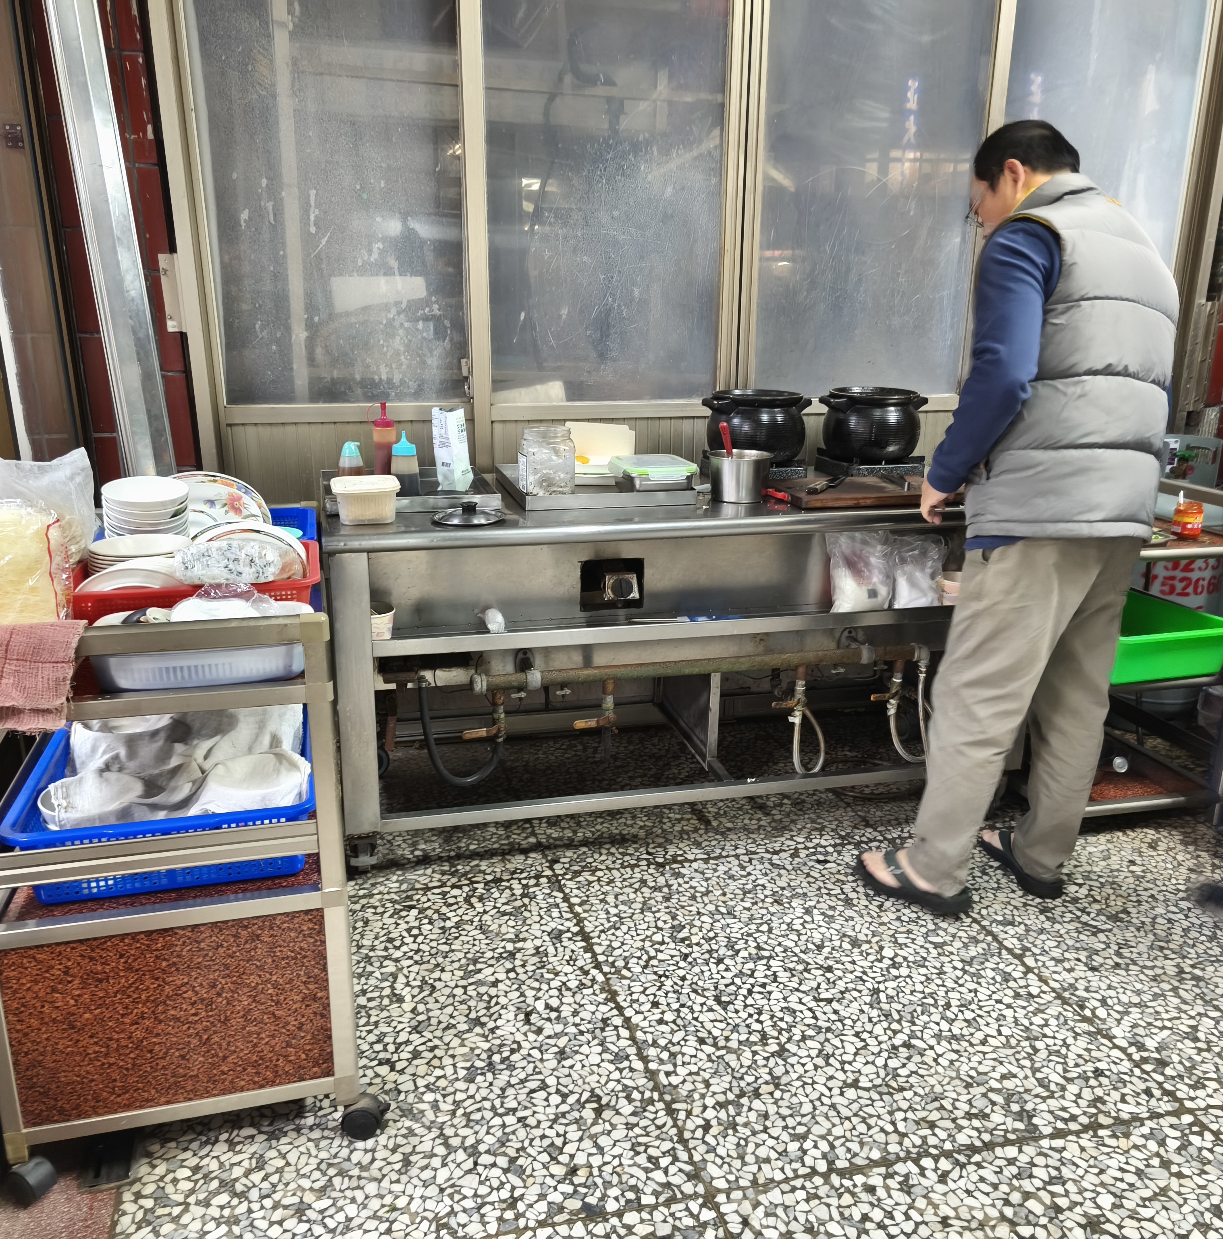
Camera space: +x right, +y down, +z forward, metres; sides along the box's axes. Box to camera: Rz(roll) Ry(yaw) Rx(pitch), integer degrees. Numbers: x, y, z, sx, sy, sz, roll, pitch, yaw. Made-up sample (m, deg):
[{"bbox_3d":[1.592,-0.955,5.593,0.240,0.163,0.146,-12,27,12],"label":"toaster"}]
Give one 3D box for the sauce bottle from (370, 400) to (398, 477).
[{"bbox_3d":[-0.550,-0.417,2.668,0.059,0.214,0.059,-4,18,-14],"label":"sauce bottle"}]

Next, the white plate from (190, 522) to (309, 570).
[{"bbox_3d":[-0.599,-0.070,1.775,0.210,0.027,0.210,-6,56,-18],"label":"white plate"}]

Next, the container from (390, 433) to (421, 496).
[{"bbox_3d":[-0.488,-0.362,2.596,0.066,0.160,0.066,-4,18,-12],"label":"container"}]

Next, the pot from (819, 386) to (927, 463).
[{"bbox_3d":[0.710,-0.531,2.983,0.325,0.168,0.280,-7,19,-21],"label":"pot"}]

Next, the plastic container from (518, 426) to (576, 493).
[{"bbox_3d":[-0.152,-0.381,2.615,0.132,0.147,0.132,-4,18,-14],"label":"plastic container"}]

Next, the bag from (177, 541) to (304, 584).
[{"bbox_3d":[-0.574,-0.088,1.679,0.185,0.070,0.100,-4,18,-14],"label":"bag"}]

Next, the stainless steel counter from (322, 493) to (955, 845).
[{"bbox_3d":[0.169,0.059,2.903,1.737,0.815,0.672,-4,18,-12],"label":"stainless steel counter"}]

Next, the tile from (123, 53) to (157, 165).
[{"bbox_3d":[-1.103,-1.192,2.569,0.047,0.232,0.015,-3,18,-11],"label":"tile"}]

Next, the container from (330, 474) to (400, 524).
[{"bbox_3d":[-0.546,-0.267,2.439,0.148,0.085,0.150,-4,18,-12],"label":"container"}]

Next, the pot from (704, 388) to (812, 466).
[{"bbox_3d":[0.397,-0.524,3.006,0.315,0.188,0.272,-4,18,-14],"label":"pot"}]

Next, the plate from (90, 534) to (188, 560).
[{"bbox_3d":[-0.734,-0.114,1.714,0.165,0.022,0.165,-4,18,-14],"label":"plate"}]

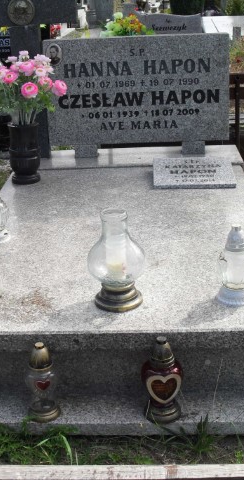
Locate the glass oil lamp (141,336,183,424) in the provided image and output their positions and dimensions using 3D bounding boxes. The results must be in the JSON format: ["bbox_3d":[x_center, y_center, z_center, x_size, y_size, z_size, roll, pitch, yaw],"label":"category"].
[{"bbox_3d":[0.119,0.406,1.897,0.120,0.280,0.115,-1,24,3],"label":"glass oil lamp"}]

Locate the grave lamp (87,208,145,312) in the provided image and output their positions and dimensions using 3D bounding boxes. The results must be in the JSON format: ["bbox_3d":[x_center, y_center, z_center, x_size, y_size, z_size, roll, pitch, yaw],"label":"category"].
[{"bbox_3d":[-0.014,0.058,2.077,0.185,0.306,0.185,-2,23,0],"label":"grave lamp"}]

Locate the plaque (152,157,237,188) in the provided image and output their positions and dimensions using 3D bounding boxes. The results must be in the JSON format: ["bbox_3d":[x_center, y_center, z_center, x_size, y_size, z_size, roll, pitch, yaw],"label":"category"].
[{"bbox_3d":[0.351,-0.332,3.194,0.392,0.022,0.297,-1,33,3],"label":"plaque"}]

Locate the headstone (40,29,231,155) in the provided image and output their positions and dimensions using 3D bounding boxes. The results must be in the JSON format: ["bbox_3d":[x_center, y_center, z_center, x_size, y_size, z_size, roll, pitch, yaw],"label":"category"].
[{"bbox_3d":[0.088,-0.772,3.510,0.975,0.625,0.080,-1,16,3],"label":"headstone"}]

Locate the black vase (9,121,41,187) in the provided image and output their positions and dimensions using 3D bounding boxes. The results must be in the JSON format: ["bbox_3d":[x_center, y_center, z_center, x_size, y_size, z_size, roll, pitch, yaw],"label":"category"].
[{"bbox_3d":[-0.485,-0.431,3.219,0.150,0.305,0.150,-1,24,3],"label":"black vase"}]

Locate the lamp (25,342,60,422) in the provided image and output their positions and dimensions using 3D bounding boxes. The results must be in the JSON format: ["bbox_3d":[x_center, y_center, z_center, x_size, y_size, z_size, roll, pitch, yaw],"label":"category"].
[{"bbox_3d":[-0.246,0.425,1.967,0.100,0.244,0.100,-8,24,-13],"label":"lamp"}]

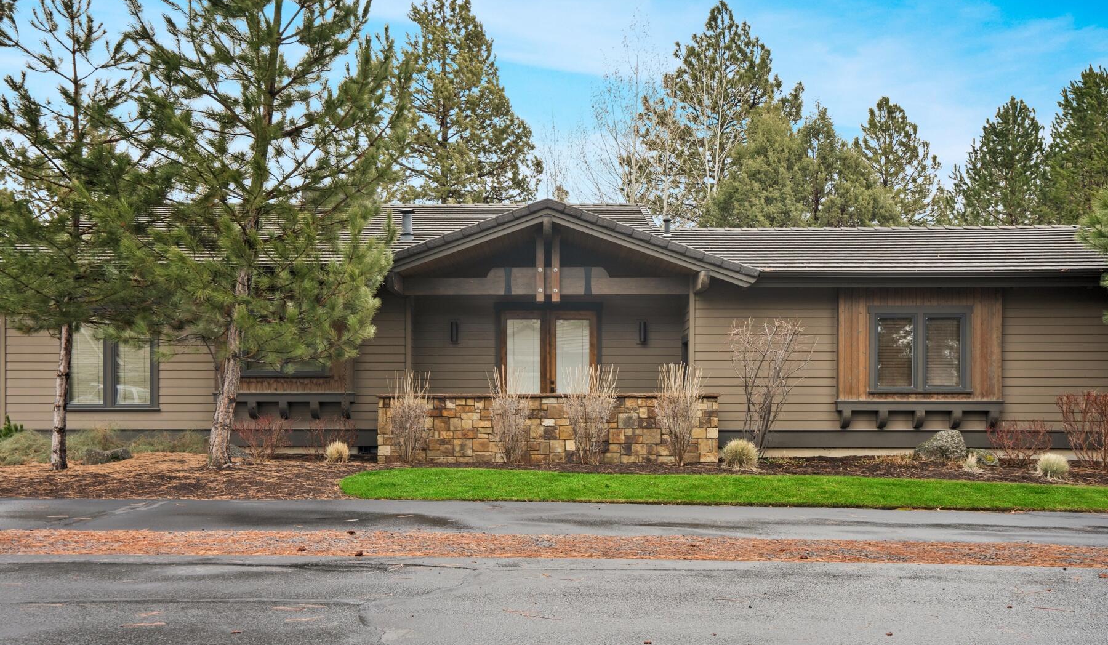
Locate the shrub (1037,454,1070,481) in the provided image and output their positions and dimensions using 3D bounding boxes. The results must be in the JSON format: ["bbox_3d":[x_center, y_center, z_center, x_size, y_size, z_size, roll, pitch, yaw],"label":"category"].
[{"bbox_3d":[7.297,2.108,14.400,0.506,0.393,0.500,0,-1,0],"label":"shrub"}]

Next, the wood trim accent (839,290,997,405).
[{"bbox_3d":[6.443,0.396,17.330,2.880,2.000,0.200,0,0,0],"label":"wood trim accent"}]

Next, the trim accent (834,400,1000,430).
[{"bbox_3d":[6.417,1.628,17.300,2.950,0.520,0.300,0,0,0],"label":"trim accent"}]

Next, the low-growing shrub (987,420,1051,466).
[{"bbox_3d":[7.639,1.980,16.200,1.054,0.769,0.950,0,-1,0],"label":"low-growing shrub"}]

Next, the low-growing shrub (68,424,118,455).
[{"bbox_3d":[-8.050,2.087,17.200,0.937,0.605,0.850,0,-1,0],"label":"low-growing shrub"}]

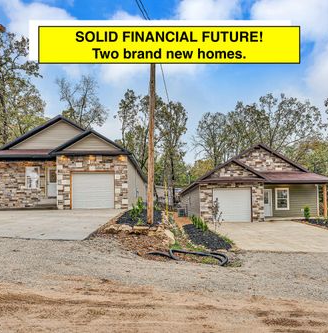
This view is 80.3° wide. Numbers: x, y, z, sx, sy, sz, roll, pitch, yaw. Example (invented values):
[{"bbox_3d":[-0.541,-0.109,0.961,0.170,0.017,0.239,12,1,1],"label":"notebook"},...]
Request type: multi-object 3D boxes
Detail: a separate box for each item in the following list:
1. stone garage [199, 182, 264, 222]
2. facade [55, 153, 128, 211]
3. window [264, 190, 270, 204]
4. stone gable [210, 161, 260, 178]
[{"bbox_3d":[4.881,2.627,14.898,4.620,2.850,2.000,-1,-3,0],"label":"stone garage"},{"bbox_3d":[-4.768,1.086,13.150,4.780,3.600,0.400,-1,-3,0],"label":"facade"},{"bbox_3d":[8.025,2.432,15.250,0.580,1.080,0.080,-1,-3,0],"label":"window"},{"bbox_3d":[5.041,0.250,14.020,3.500,1.300,0.300,-1,-3,0],"label":"stone gable"}]

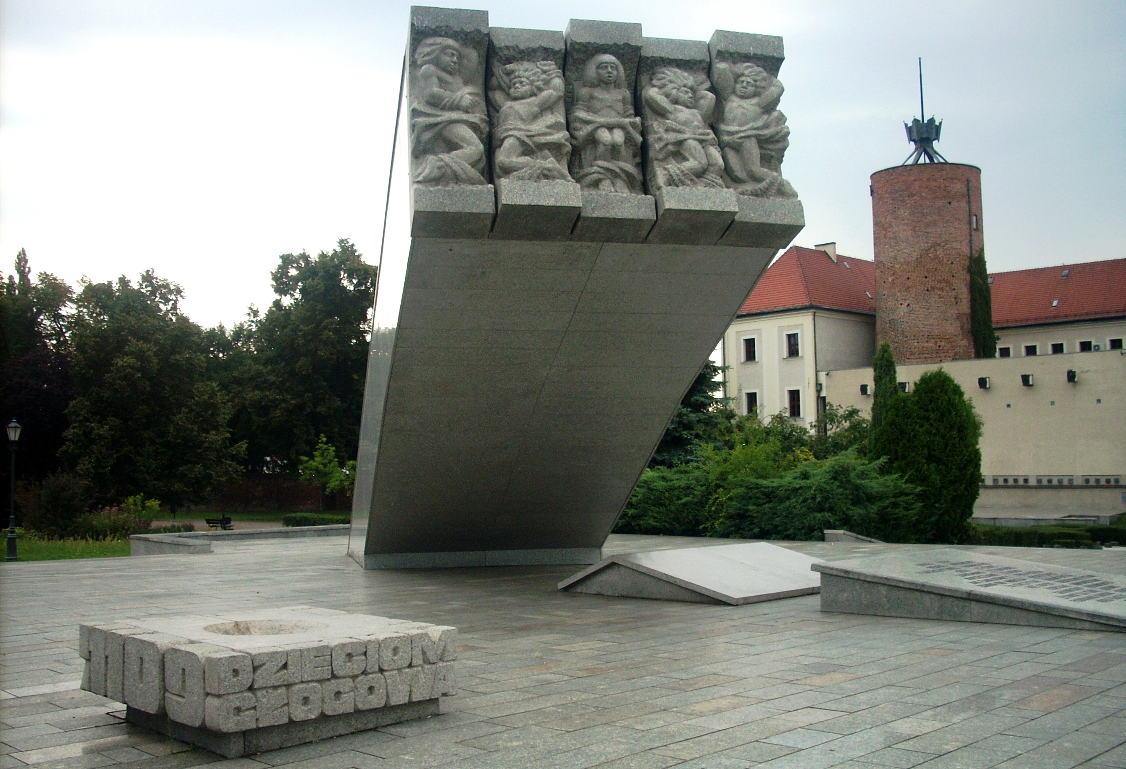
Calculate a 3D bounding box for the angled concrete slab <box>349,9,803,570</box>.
[{"bbox_3d":[-1.106,-0.249,22.331,4.830,7.500,16.400,1,-5,-12],"label":"angled concrete slab"}]

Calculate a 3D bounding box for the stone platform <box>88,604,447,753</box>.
[{"bbox_3d":[-2.085,2.045,8.501,1.920,0.650,1.900,4,-7,-44],"label":"stone platform"}]

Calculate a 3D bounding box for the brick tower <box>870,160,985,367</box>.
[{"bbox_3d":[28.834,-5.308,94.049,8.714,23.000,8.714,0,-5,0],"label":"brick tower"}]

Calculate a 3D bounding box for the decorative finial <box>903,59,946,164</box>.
[{"bbox_3d":[28.620,-21.453,95.377,3.600,9.124,3.600,0,-5,0],"label":"decorative finial"}]

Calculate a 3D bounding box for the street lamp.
[{"bbox_3d":[-12.260,2.364,26.923,0.360,3.156,0.360,2,-5,-24],"label":"street lamp"}]

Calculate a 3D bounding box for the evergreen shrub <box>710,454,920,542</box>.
[{"bbox_3d":[7.749,3.459,36.983,6.000,2.450,4.500,0,-5,0],"label":"evergreen shrub"}]

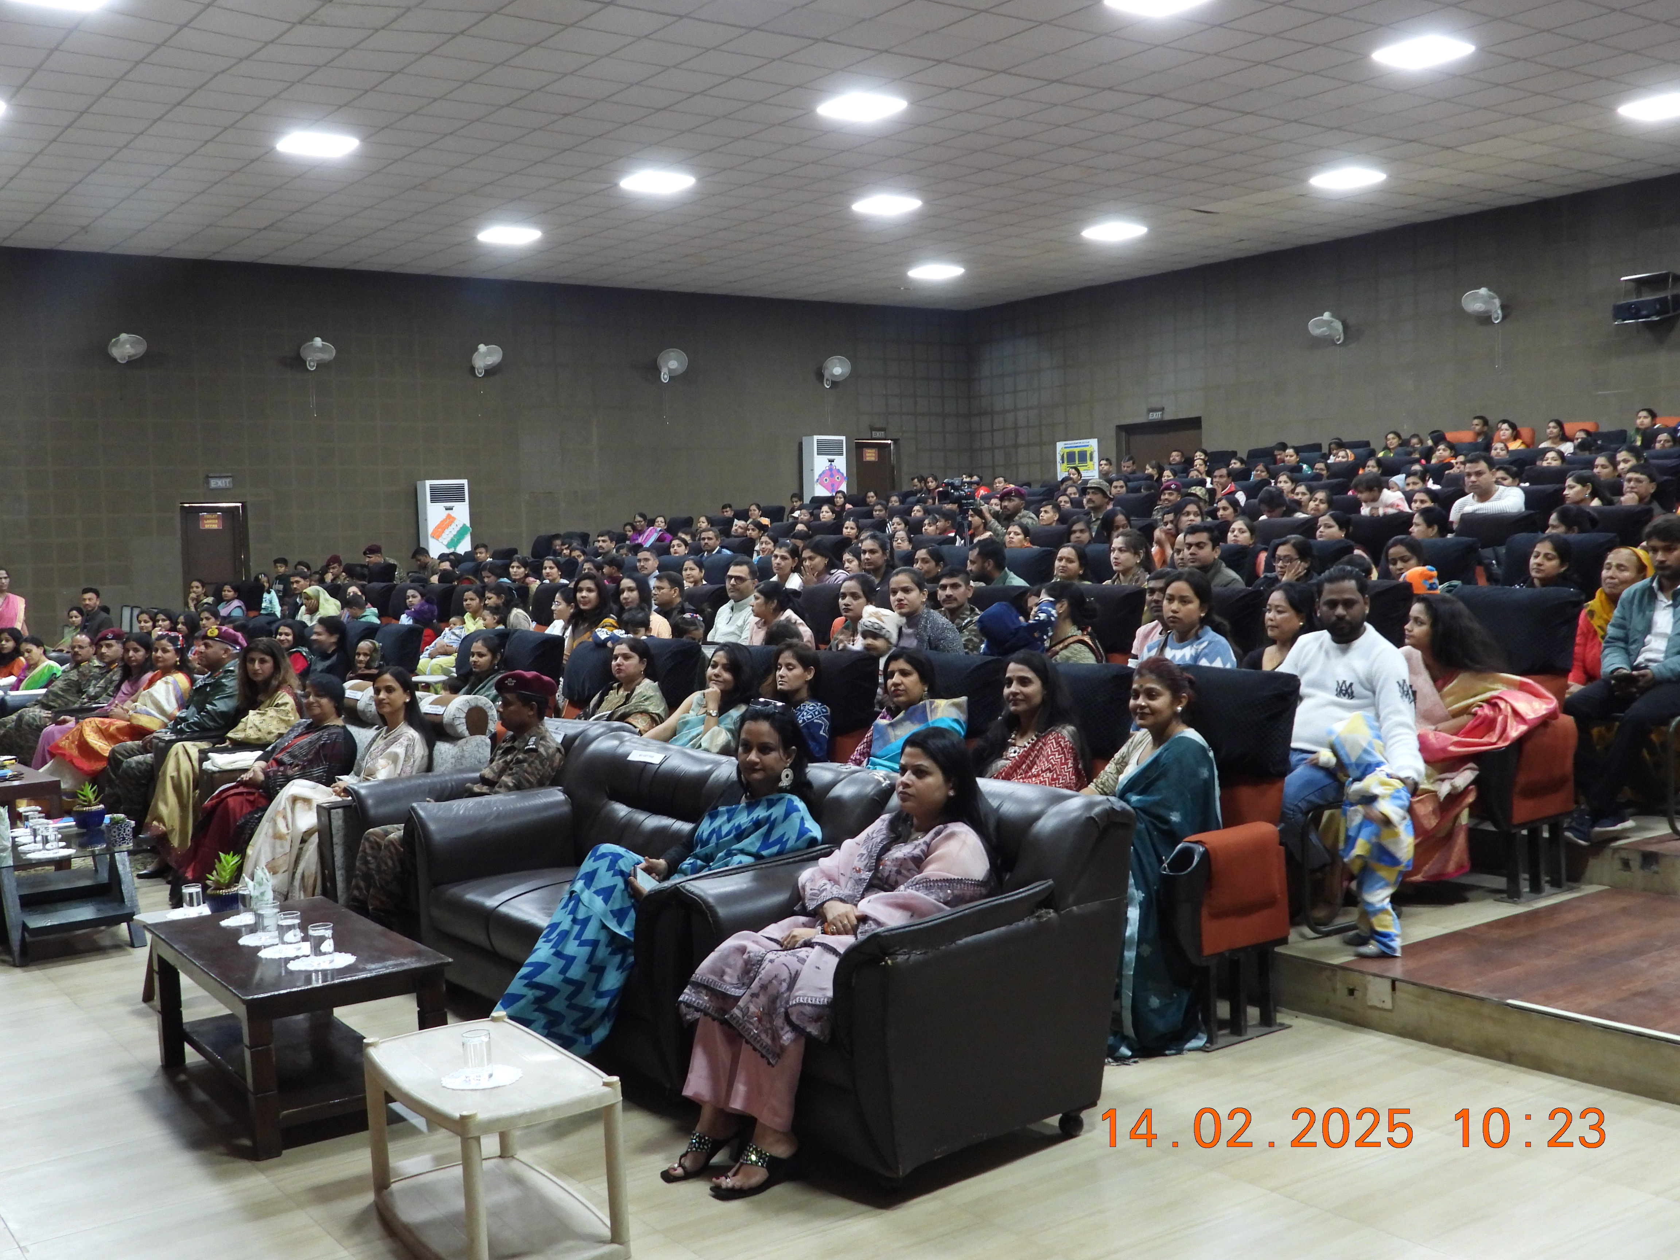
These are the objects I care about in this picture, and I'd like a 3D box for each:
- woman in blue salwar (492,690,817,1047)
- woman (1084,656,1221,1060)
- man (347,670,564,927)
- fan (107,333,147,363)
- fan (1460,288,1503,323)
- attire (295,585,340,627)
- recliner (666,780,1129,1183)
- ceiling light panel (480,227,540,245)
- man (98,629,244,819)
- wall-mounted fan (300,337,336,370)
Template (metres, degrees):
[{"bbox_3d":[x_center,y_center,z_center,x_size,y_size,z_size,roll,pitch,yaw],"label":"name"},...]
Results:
[{"bbox_3d":[-0.539,0.772,5.207,0.935,1.057,0.630,-3,4,-26],"label":"woman in blue salwar"},{"bbox_3d":[0.884,0.679,5.236,0.671,1.148,0.488,-4,4,-38],"label":"woman"},{"bbox_3d":[-1.504,0.726,6.634,0.980,1.130,0.600,-4,4,-29],"label":"man"},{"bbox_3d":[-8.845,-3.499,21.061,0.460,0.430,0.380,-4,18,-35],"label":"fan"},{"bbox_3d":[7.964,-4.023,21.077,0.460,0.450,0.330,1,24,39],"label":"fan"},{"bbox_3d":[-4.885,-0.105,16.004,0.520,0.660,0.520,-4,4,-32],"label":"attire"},{"bbox_3d":[0.136,0.876,4.606,0.914,0.874,0.955,-4,4,-35],"label":"recliner"},{"bbox_3d":[-4.055,-4.842,20.797,0.600,0.050,0.600,-4,4,-35],"label":"ceiling light panel"},{"bbox_3d":[-3.817,0.560,9.665,0.833,1.179,0.549,-4,4,-35],"label":"man"},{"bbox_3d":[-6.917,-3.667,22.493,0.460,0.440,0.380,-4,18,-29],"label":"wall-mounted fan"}]

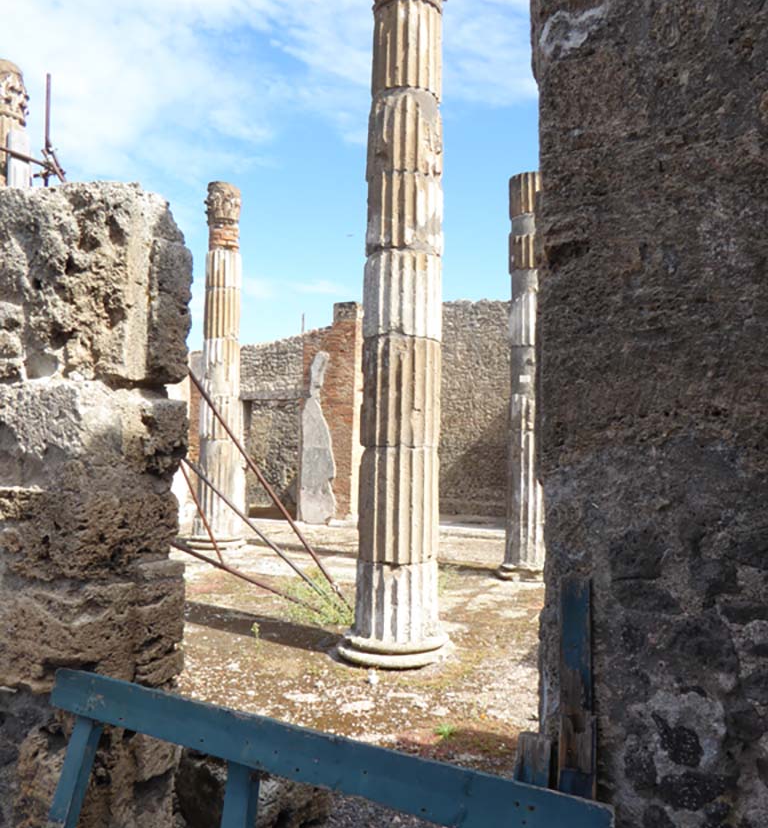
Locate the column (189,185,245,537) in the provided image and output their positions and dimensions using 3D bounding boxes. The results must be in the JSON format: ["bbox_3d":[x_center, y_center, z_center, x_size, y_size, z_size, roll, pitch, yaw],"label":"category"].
[{"bbox_3d":[-2.317,-0.682,10.157,0.790,5.120,0.790,0,-2,0],"label":"column"}]

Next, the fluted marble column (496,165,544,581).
[{"bbox_3d":[1.709,-0.469,8.269,0.780,4.600,0.780,0,-2,0],"label":"fluted marble column"}]

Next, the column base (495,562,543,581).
[{"bbox_3d":[1.694,1.760,8.182,0.790,0.140,0.790,0,-2,0],"label":"column base"}]

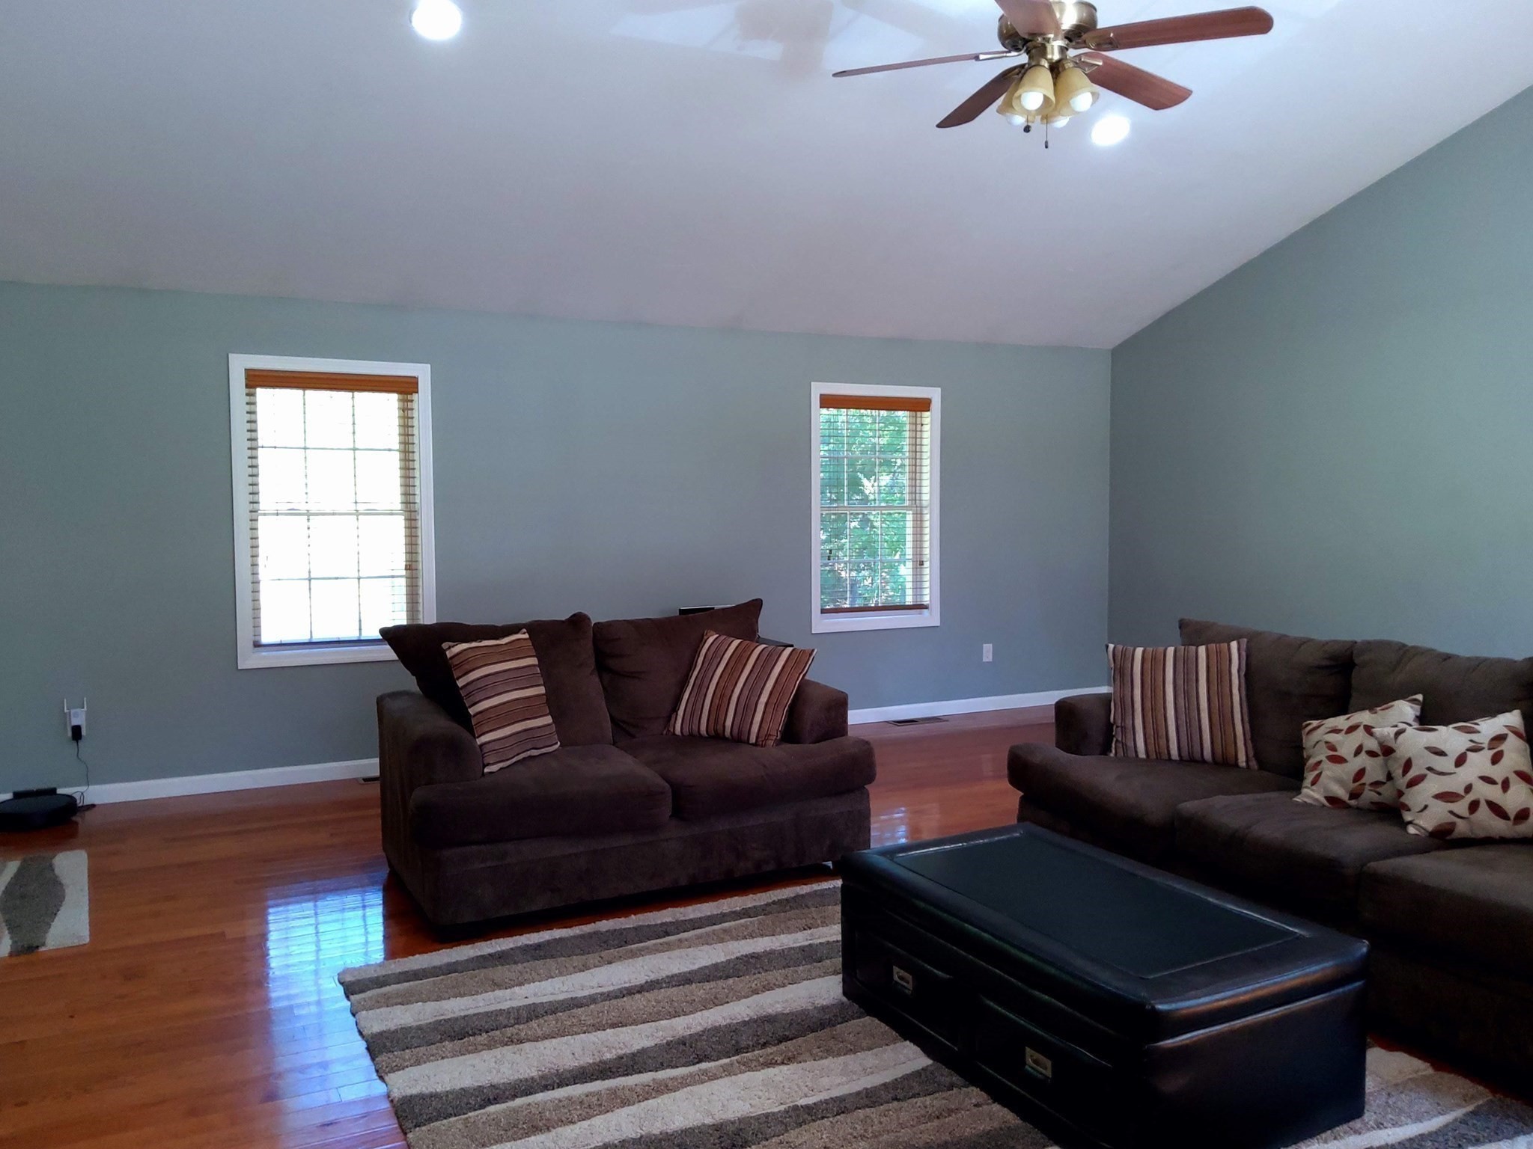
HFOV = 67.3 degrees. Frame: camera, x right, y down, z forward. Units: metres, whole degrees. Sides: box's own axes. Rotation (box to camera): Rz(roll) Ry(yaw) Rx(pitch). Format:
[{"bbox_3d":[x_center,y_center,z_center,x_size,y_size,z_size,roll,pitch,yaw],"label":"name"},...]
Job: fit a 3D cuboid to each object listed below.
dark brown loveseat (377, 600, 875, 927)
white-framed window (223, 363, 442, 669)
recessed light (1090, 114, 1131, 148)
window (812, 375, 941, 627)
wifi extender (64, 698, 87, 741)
[{"bbox_3d":[-0.539,0.664,4.471,1.695,0.970,0.910,-2,4,-25],"label":"dark brown loveseat"},{"bbox_3d":[-2.203,-0.315,5.908,0.955,1.550,0.110,-2,4,-25],"label":"white-framed window"},{"bbox_3d":[1.586,-2.055,5.310,0.180,0.050,0.180,-2,-14,-25],"label":"recessed light"},{"bbox_3d":[0.692,-0.418,7.271,0.945,1.540,0.110,-2,4,-25],"label":"window"},{"bbox_3d":[-3.241,0.678,5.414,0.085,0.185,0.055,-2,4,-25],"label":"wifi extender"}]

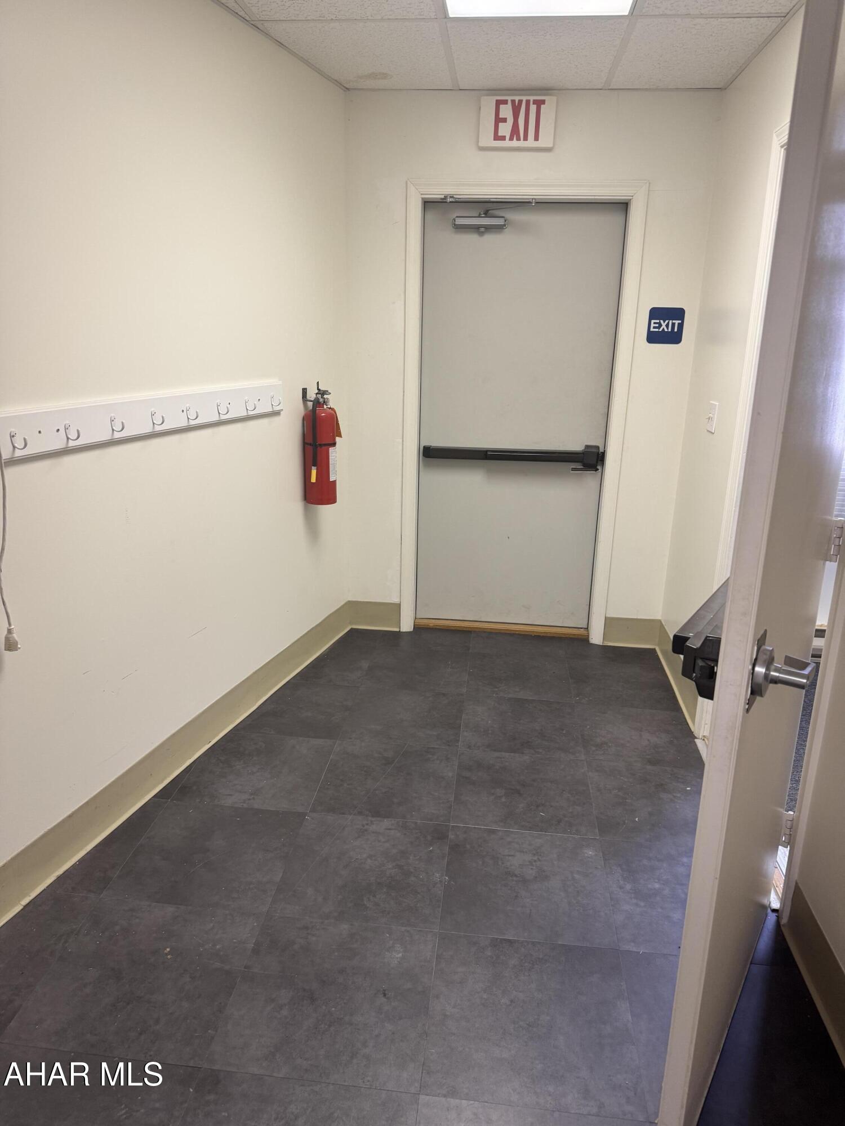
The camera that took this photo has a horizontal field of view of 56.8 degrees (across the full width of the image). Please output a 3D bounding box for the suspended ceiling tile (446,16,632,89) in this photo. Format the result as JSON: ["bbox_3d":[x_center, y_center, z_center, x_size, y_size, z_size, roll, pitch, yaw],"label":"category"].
[{"bbox_3d":[0.405,-1.855,2.856,0.600,0.018,0.795,3,17,5],"label":"suspended ceiling tile"}]

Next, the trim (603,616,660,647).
[{"bbox_3d":[1.041,0.345,3.881,0.266,0.155,0.012,3,17,5],"label":"trim"}]

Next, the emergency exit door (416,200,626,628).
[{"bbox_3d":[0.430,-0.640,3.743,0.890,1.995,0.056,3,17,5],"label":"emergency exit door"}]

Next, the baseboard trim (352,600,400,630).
[{"bbox_3d":[-0.246,0.276,4.002,0.267,0.155,0.012,3,17,5],"label":"baseboard trim"}]

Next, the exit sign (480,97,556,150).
[{"bbox_3d":[0.396,-1.832,3.260,0.310,0.193,0.052,3,17,5],"label":"exit sign"}]

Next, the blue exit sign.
[{"bbox_3d":[1.075,-1.047,3.451,0.154,0.154,0.006,3,17,5],"label":"blue exit sign"}]

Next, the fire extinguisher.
[{"bbox_3d":[-0.431,-0.499,3.280,0.170,0.510,0.160,1,17,0],"label":"fire extinguisher"}]

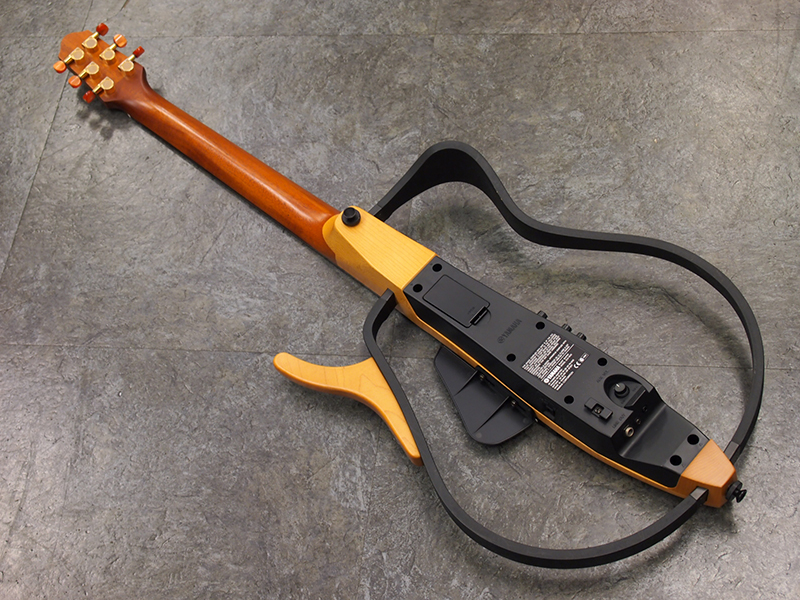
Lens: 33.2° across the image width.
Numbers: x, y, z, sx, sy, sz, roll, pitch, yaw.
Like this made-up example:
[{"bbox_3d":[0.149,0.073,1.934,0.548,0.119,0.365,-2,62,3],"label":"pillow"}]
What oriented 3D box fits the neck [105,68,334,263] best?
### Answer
[{"bbox_3d":[-0.195,-0.160,1.528,0.370,0.032,0.063,35,69,27],"label":"neck"}]

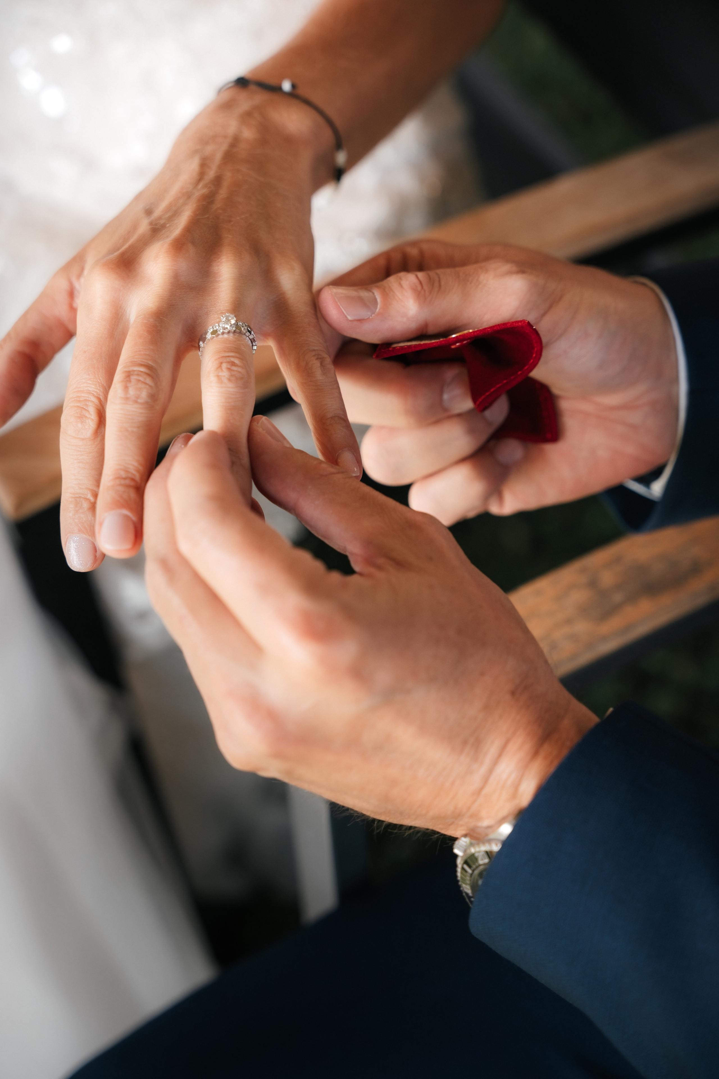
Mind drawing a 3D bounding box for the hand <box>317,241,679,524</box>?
[{"bbox_3d":[0.050,-0.056,0.645,0.128,0.098,0.082,0,14,0],"label":"hand"}]

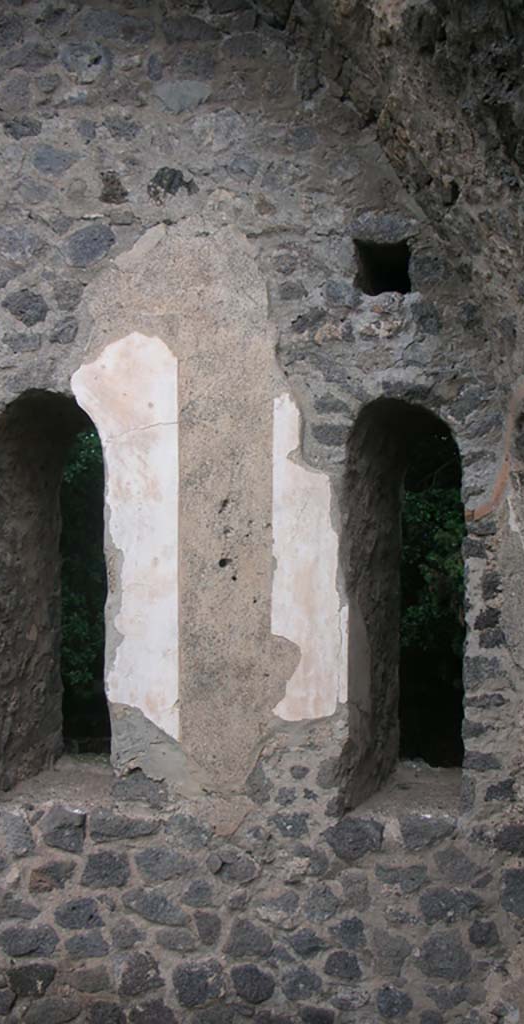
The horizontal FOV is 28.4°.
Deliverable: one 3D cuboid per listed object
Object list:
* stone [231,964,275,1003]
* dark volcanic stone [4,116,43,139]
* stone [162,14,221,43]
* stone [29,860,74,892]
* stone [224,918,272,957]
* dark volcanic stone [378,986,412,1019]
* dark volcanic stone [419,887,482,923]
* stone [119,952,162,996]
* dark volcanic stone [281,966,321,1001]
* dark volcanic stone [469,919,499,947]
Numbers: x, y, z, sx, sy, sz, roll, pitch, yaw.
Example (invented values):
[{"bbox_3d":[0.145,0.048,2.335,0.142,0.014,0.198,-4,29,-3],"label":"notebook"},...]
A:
[{"bbox_3d":[-0.028,1.510,3.349,0.141,0.118,0.100,0,-4,3],"label":"stone"},{"bbox_3d":[-0.819,-1.316,3.589,0.130,0.081,0.100,0,-3,0],"label":"dark volcanic stone"},{"bbox_3d":[-0.264,-1.813,3.882,0.211,0.102,0.106,0,-4,0],"label":"stone"},{"bbox_3d":[-0.691,1.208,3.457,0.155,0.101,0.100,0,-3,0],"label":"stone"},{"bbox_3d":[-0.046,1.442,3.508,0.161,0.125,0.107,0,-3,0],"label":"stone"},{"bbox_3d":[0.437,1.611,3.435,0.115,0.106,0.100,0,-3,0],"label":"dark volcanic stone"},{"bbox_3d":[0.620,1.297,3.452,0.201,0.117,0.100,0,-3,0],"label":"dark volcanic stone"},{"bbox_3d":[-0.471,1.792,4.013,0.164,0.166,0.124,0,-2,0],"label":"stone"},{"bbox_3d":[0.128,1.503,3.341,0.134,0.112,0.100,0,-4,3],"label":"dark volcanic stone"},{"bbox_3d":[0.748,1.423,3.496,0.101,0.099,0.080,0,-3,0],"label":"dark volcanic stone"}]

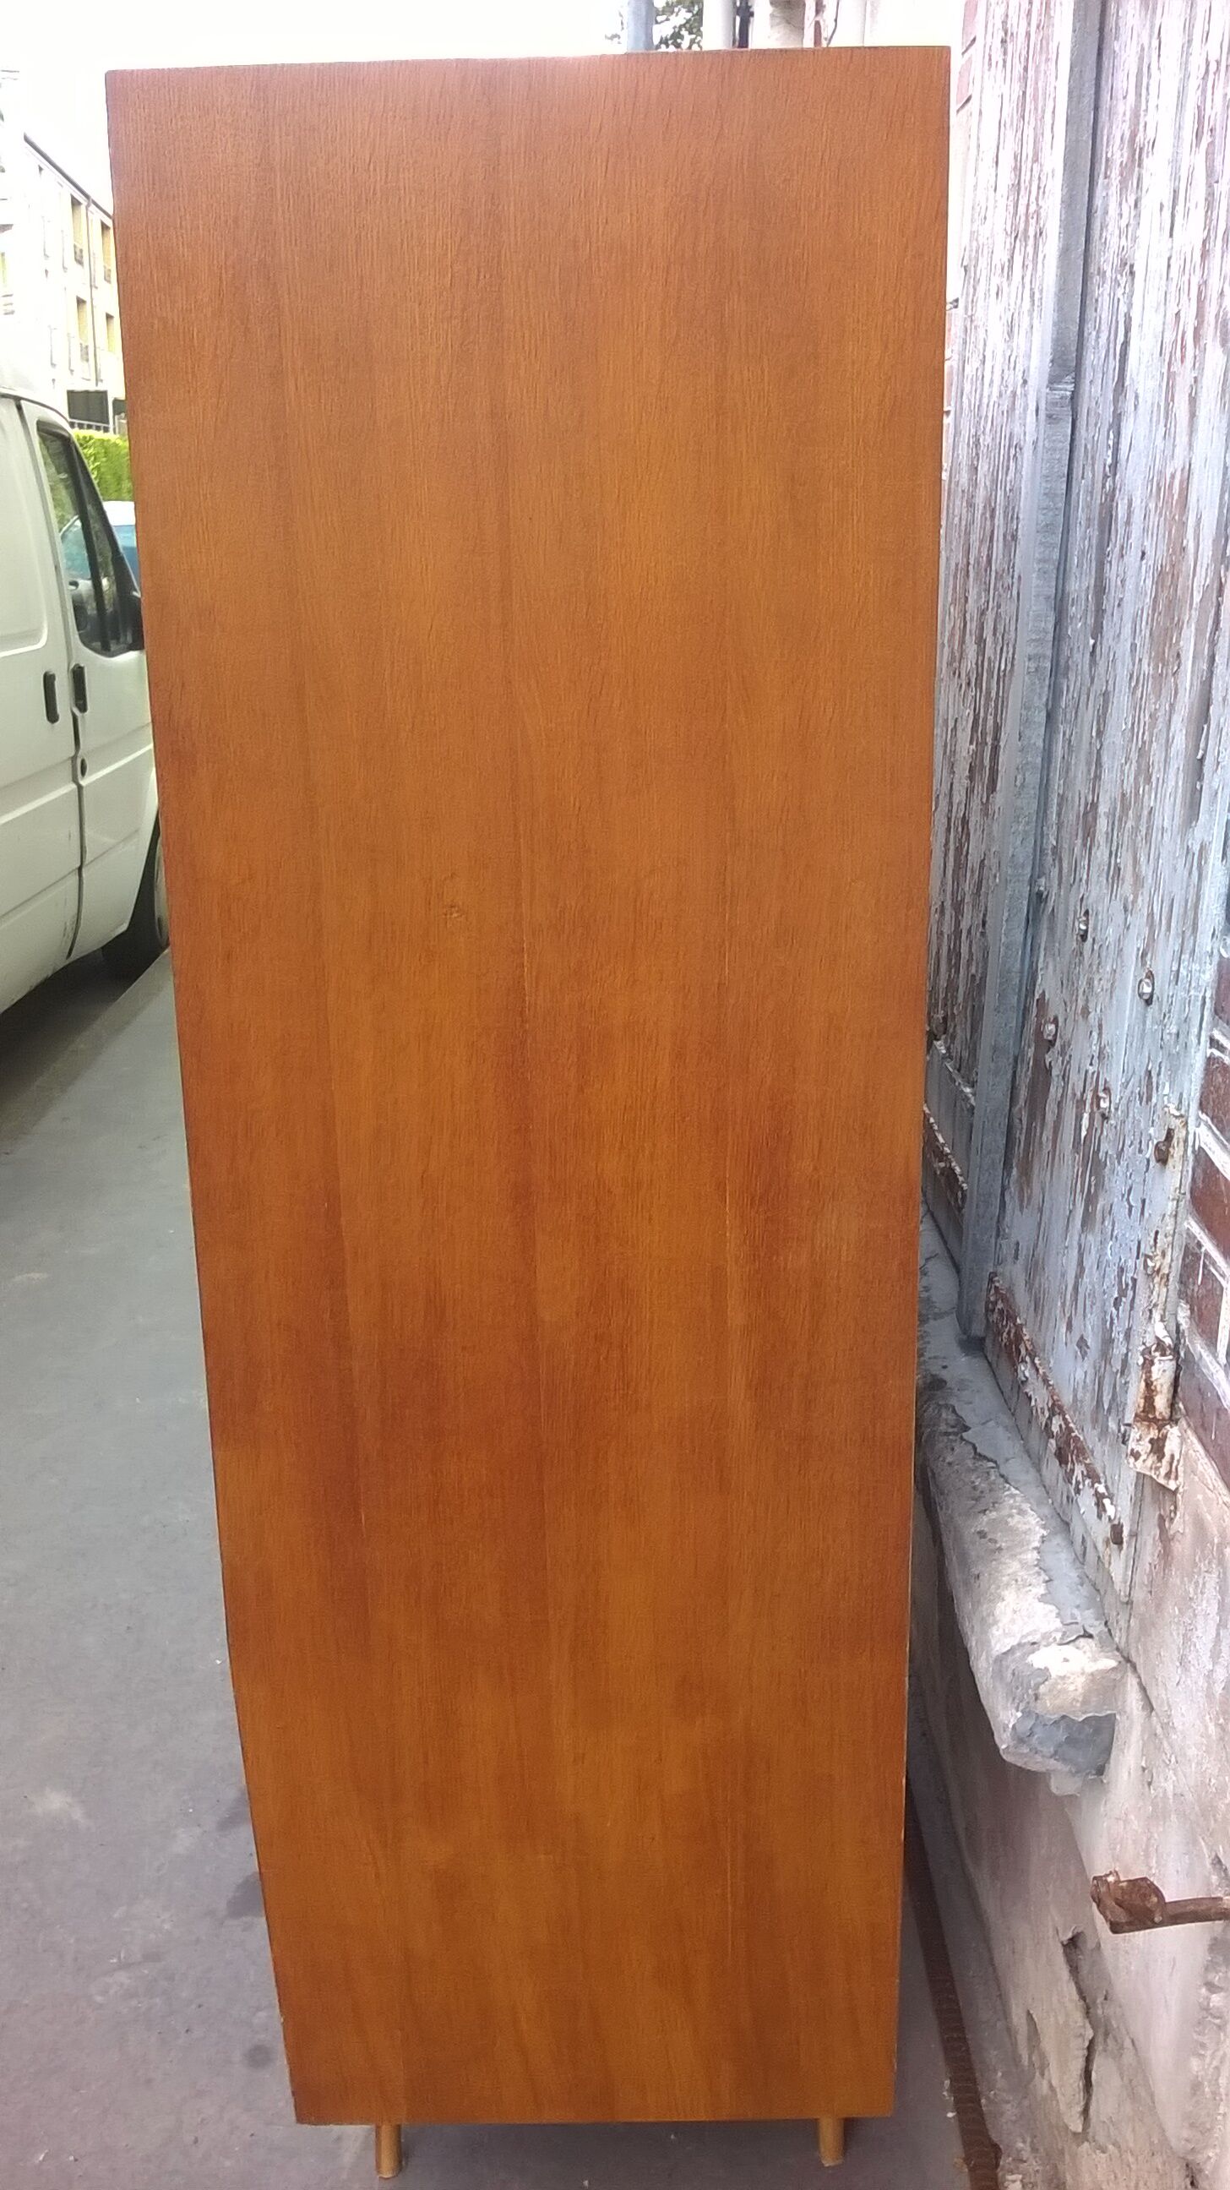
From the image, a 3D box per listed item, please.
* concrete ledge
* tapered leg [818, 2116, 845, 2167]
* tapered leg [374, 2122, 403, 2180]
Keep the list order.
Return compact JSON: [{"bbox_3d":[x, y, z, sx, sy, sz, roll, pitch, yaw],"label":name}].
[{"bbox_3d":[0.336,0.304,1.998,0.115,0.120,1.110,1,18,-1],"label":"concrete ledge"},{"bbox_3d":[0.209,0.979,1.844,0.028,0.110,0.028,-1,18,0],"label":"tapered leg"},{"bbox_3d":[-0.219,0.992,1.846,0.028,0.110,0.028,-1,18,0],"label":"tapered leg"}]

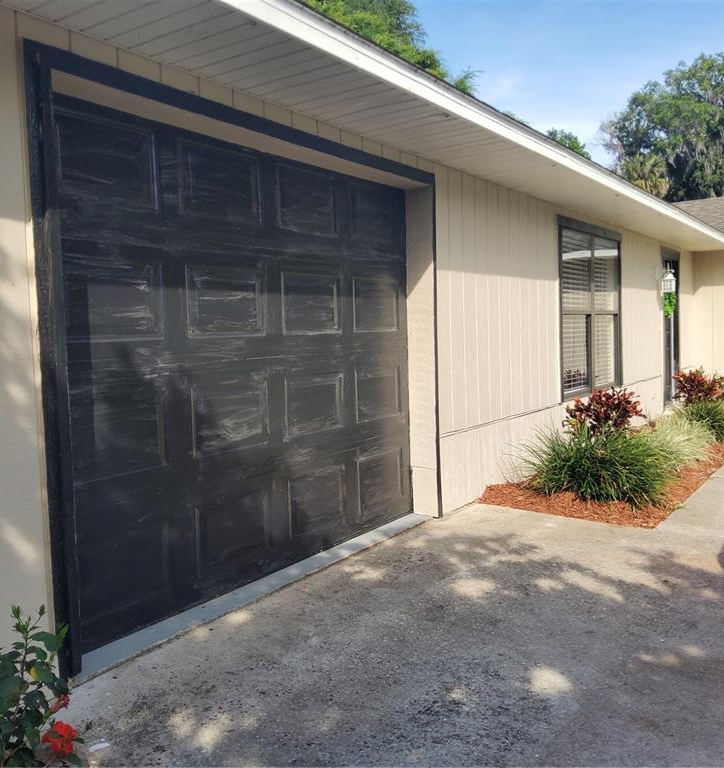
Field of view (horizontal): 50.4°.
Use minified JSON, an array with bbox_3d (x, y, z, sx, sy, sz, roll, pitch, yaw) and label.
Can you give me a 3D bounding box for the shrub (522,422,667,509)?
[{"bbox_3d":[1.713,0.526,5.630,0.970,0.510,0.970,1,5,33],"label":"shrub"}]

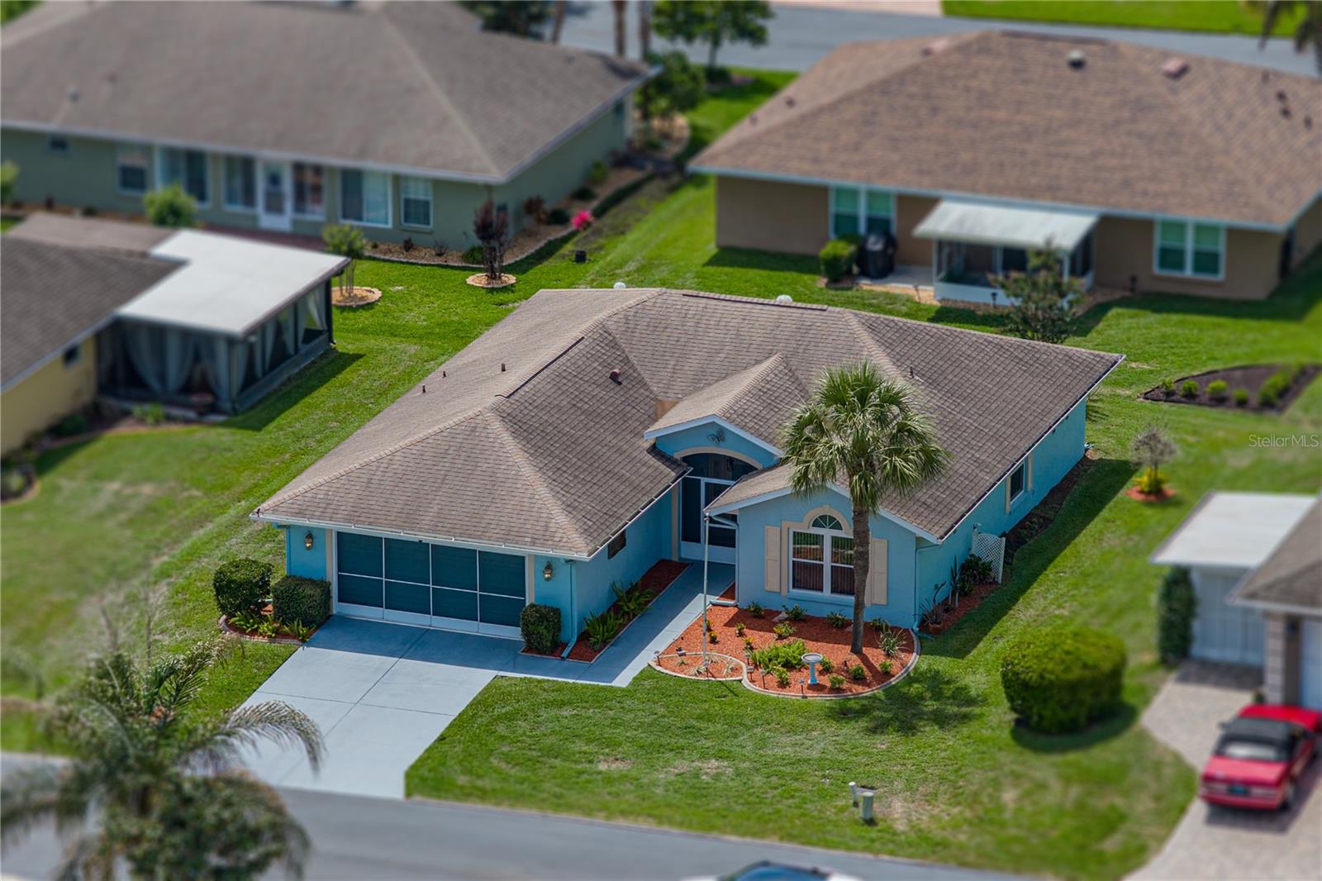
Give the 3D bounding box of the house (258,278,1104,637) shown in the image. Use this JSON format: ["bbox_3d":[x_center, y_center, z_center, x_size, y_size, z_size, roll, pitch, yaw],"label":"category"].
[{"bbox_3d":[0.960,-0.087,149.049,15.657,4.751,18.226,7,20,20],"label":"house"}]

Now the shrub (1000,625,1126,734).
[{"bbox_3d":[8.999,5.269,137.954,2.800,1.800,2.800,0,19,0],"label":"shrub"}]

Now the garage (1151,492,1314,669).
[{"bbox_3d":[13.421,3.211,142.749,2.800,2.500,5.100,7,20,20],"label":"garage"}]

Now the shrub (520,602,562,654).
[{"bbox_3d":[-2.760,4.345,142.109,0.850,0.970,0.820,7,20,20],"label":"shrub"}]

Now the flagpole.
[{"bbox_3d":[1.041,3.429,140.379,0.100,3.780,0.100,8,20,20],"label":"flagpole"}]

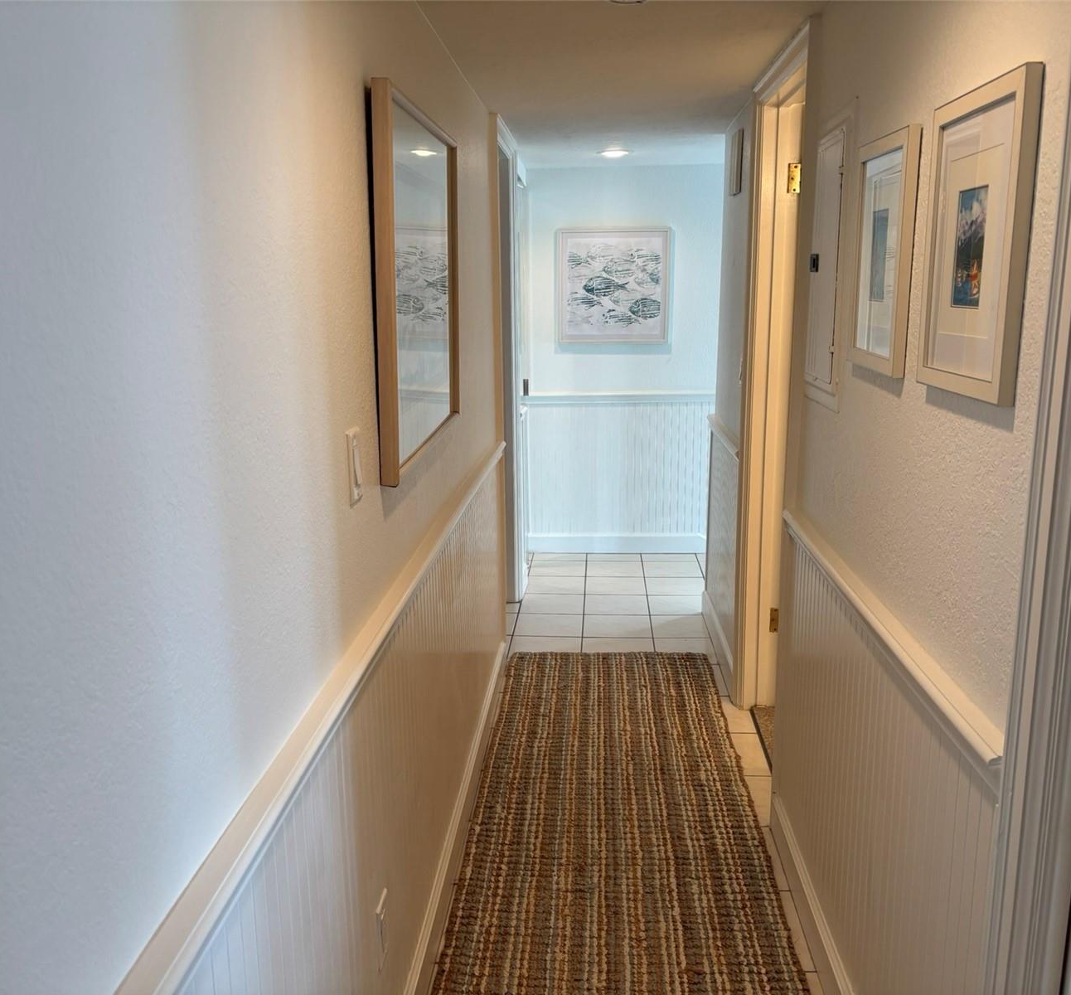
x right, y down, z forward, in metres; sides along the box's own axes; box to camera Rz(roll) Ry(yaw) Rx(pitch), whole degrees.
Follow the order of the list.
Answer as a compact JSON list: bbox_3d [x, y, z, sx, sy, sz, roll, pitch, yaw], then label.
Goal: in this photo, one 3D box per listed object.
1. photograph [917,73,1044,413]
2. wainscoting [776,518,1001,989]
[{"bbox_3d":[0.585,-0.338,1.332,0.022,0.393,0.315,0,12,3],"label":"photograph"},{"bbox_3d":[0.610,0.608,2.037,0.048,0.907,1.436,0,12,3],"label":"wainscoting"}]

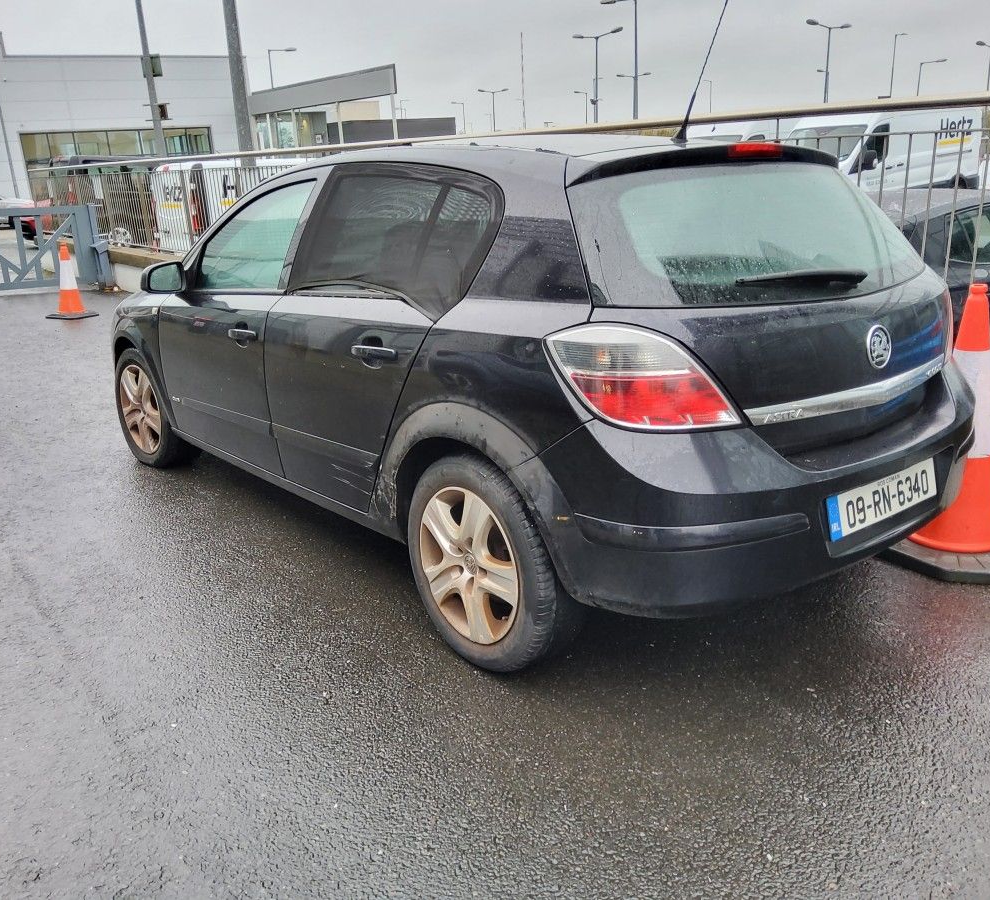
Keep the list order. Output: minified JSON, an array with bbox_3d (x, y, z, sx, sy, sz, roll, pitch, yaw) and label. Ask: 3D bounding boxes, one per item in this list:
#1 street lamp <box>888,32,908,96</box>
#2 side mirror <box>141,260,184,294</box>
[{"bbox_3d":[21.322,-18.004,48.386,0.950,8.000,0.280,-5,17,-10],"label":"street lamp"},{"bbox_3d":[-1.281,-0.658,3.485,0.200,0.148,0.140,-15,21,-37],"label":"side mirror"}]

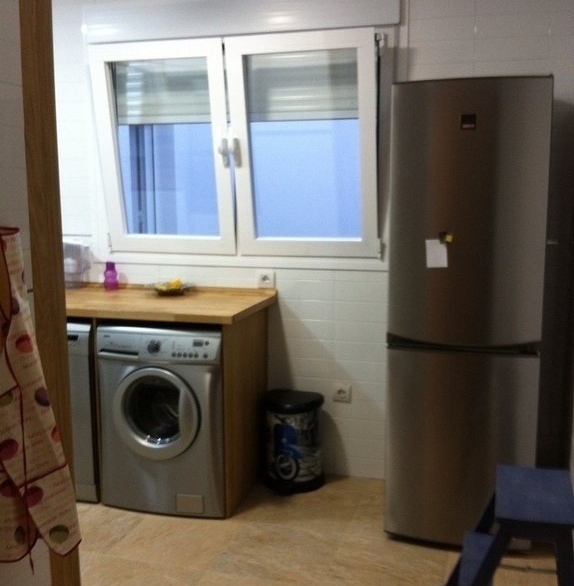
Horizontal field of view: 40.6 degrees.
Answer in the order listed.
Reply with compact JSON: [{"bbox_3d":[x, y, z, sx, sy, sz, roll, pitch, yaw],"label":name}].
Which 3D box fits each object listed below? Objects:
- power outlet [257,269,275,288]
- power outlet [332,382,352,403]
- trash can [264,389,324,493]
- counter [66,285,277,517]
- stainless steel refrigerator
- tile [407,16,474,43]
[{"bbox_3d":[-0.106,-0.066,3.847,0.082,0.084,0.014,2,11,16],"label":"power outlet"},{"bbox_3d":[0.270,0.495,3.841,0.084,0.086,0.014,2,11,16],"label":"power outlet"},{"bbox_3d":[0.031,0.723,3.797,0.284,0.445,0.265,2,11,16],"label":"trash can"},{"bbox_3d":[-0.739,0.479,3.800,1.261,0.947,0.642,2,11,16],"label":"counter"},{"bbox_3d":[0.766,0.086,3.284,0.588,1.861,0.630,2,11,16],"label":"stainless steel refrigerator"},{"bbox_3d":[0.678,-1.160,3.421,0.300,0.100,0.010,2,11,16],"label":"tile"}]

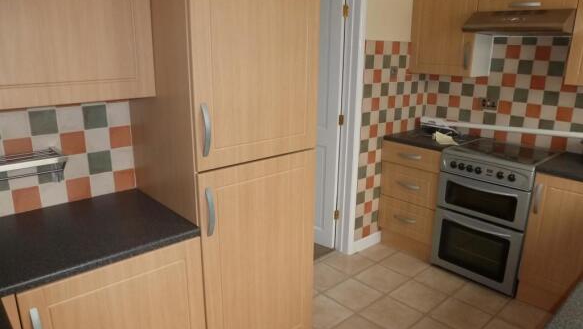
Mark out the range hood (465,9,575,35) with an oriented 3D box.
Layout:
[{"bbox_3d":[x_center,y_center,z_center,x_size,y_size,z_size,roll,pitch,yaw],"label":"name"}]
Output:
[{"bbox_3d":[1.527,-0.925,2.645,0.487,0.145,0.597,-14,21,-41],"label":"range hood"}]

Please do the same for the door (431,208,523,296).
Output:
[{"bbox_3d":[1.226,0.564,2.717,0.061,0.439,0.596,-13,20,-40],"label":"door"}]

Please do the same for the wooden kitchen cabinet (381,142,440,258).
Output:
[{"bbox_3d":[1.121,0.251,3.367,0.580,0.885,0.494,-14,21,-41],"label":"wooden kitchen cabinet"}]

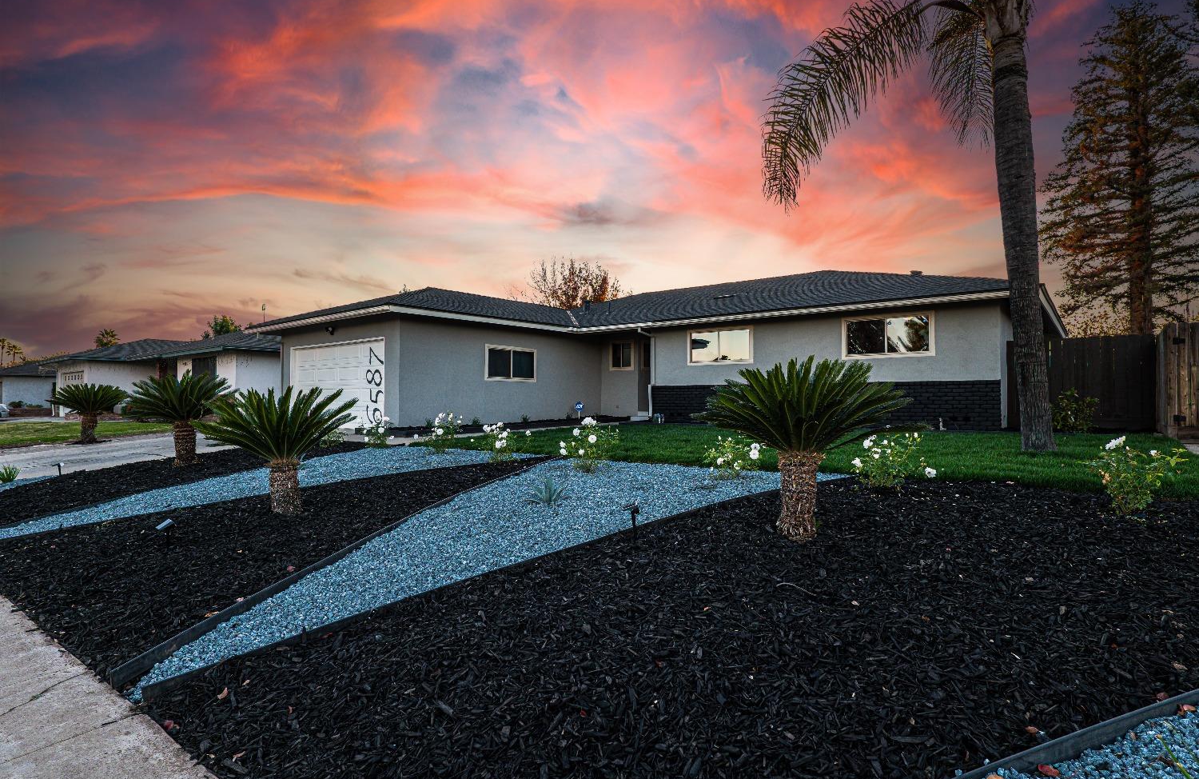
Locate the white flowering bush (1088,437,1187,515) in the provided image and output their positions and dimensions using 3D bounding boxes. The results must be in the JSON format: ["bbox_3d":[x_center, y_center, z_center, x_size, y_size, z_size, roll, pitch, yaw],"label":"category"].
[{"bbox_3d":[4.203,0.668,4.680,0.578,0.604,0.532,0,0,42],"label":"white flowering bush"}]

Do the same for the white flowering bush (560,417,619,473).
[{"bbox_3d":[-0.119,0.667,7.236,0.724,0.656,0.666,0,0,-1],"label":"white flowering bush"}]

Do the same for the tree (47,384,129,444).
[{"bbox_3d":[-10.697,0.495,12.552,1.299,1.226,1.260,0,0,-40],"label":"tree"}]

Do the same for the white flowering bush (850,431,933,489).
[{"bbox_3d":[2.914,0.694,5.984,0.741,0.566,0.681,0,0,26],"label":"white flowering bush"}]

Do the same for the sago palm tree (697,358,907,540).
[{"bbox_3d":[1.436,0.413,4.224,1.429,1.287,1.387,0,0,19],"label":"sago palm tree"}]

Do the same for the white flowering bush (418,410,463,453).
[{"bbox_3d":[-2.556,0.671,9.648,0.700,0.679,0.644,0,0,-15],"label":"white flowering bush"}]

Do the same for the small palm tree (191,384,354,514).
[{"bbox_3d":[-2.962,0.554,5.542,1.326,1.161,1.286,0,0,-28],"label":"small palm tree"}]

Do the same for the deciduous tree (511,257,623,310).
[{"bbox_3d":[-1.676,-3.209,33.000,6.400,8.230,6.000,0,0,-3],"label":"deciduous tree"}]

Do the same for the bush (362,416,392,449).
[{"bbox_3d":[-3.891,0.732,10.459,0.475,0.548,0.437,0,0,-20],"label":"bush"}]

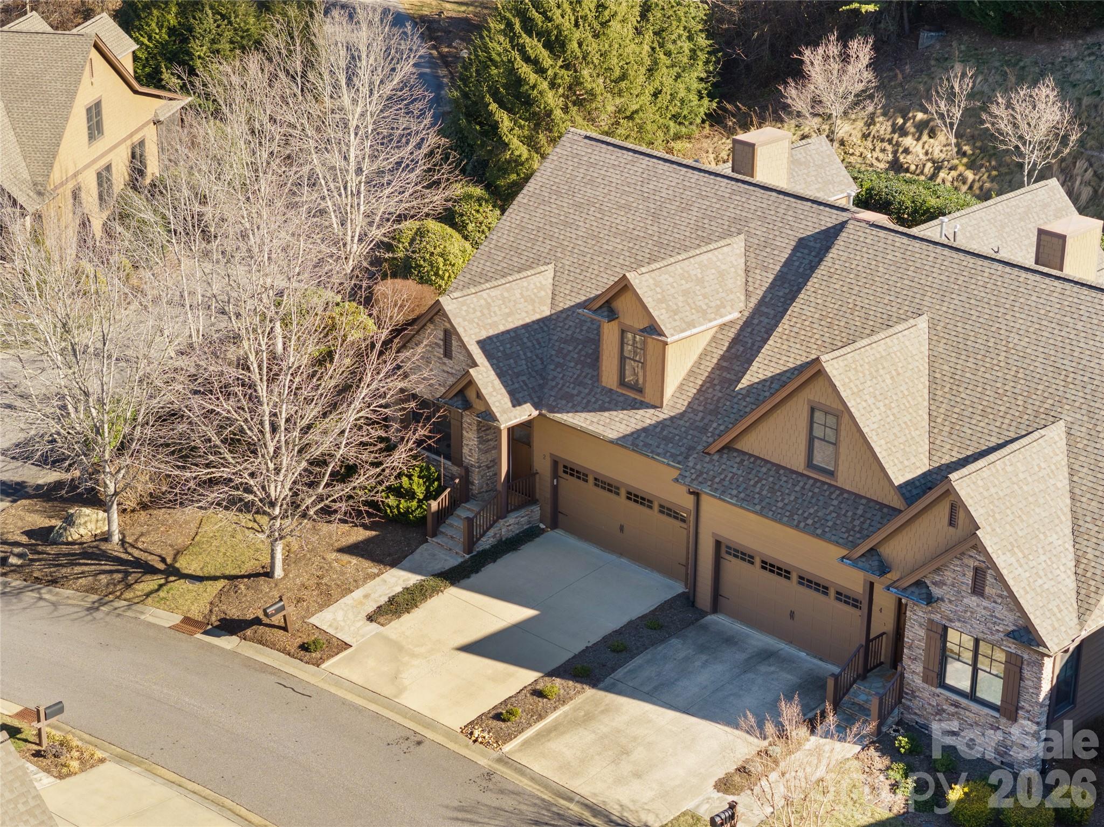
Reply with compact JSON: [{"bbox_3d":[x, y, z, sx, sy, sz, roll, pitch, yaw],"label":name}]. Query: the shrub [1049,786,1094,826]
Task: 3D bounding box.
[{"bbox_3d":[11.473,8.625,49.177,1.030,0.820,1.030,21,30,40],"label":"shrub"}]

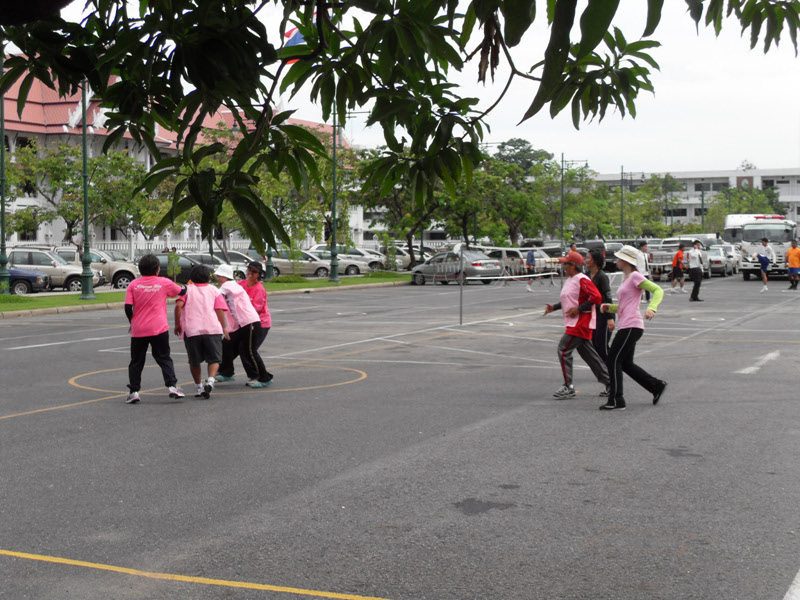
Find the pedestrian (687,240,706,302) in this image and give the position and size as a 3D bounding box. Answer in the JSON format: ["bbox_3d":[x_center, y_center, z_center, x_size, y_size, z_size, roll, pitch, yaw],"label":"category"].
[{"bbox_3d":[8.058,-0.785,34.462,0.420,1.670,0.480,1,3,22],"label":"pedestrian"}]

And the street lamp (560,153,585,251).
[{"bbox_3d":[10.986,-5.745,80.535,2.000,7.182,0.500,1,3,24],"label":"street lamp"}]

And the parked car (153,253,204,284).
[{"bbox_3d":[-10.353,-1.417,57.467,4.450,1.460,1.700,0,3,15],"label":"parked car"}]

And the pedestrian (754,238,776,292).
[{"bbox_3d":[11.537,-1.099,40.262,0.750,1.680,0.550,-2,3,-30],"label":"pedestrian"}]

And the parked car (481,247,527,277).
[{"bbox_3d":[5.047,-1.801,61.463,4.300,1.620,1.730,2,3,42],"label":"parked car"}]

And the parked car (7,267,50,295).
[{"bbox_3d":[-15.403,-0.934,48.265,4.600,1.550,1.690,0,3,10],"label":"parked car"}]

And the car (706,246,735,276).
[{"bbox_3d":[15.195,-1.850,61.768,1.700,1.430,4.350,1,3,23],"label":"car"}]

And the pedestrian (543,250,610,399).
[{"bbox_3d":[1.917,0.259,13.715,0.670,1.550,0.520,-1,3,-13],"label":"pedestrian"}]

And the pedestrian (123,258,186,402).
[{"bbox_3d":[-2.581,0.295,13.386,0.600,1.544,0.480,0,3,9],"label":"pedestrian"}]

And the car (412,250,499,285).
[{"bbox_3d":[2.455,-1.397,55.467,4.290,1.460,1.690,2,4,44],"label":"car"}]

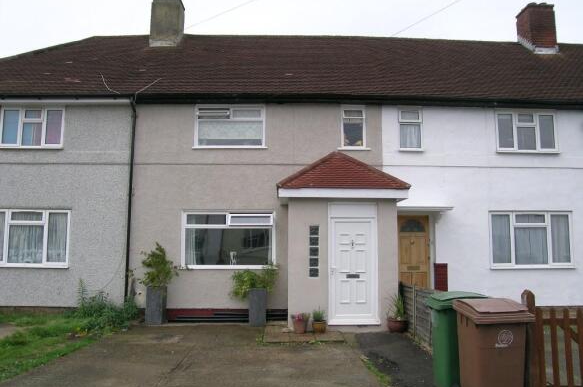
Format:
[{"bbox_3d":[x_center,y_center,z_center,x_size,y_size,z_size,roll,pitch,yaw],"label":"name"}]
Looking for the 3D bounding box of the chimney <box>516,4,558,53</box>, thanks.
[{"bbox_3d":[7.143,-4.663,13.787,0.749,1.457,0.730,0,-6,-1],"label":"chimney"}]

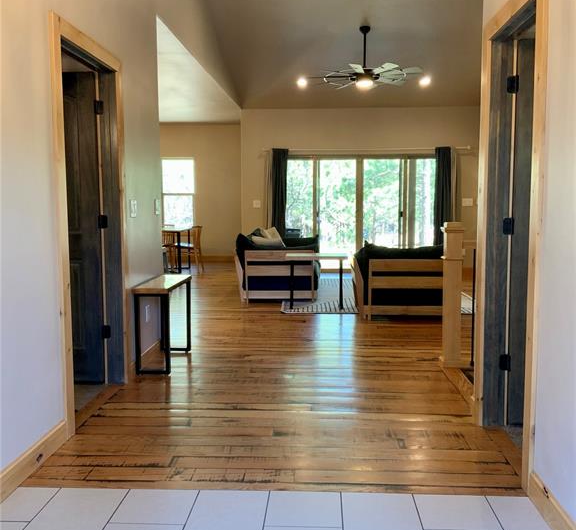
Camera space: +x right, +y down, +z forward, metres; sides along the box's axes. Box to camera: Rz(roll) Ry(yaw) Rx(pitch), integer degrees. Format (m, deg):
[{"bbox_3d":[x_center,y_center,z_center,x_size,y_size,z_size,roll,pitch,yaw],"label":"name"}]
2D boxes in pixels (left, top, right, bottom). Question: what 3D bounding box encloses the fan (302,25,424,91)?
[{"bbox_3d":[0.998,-2.667,8.283,1.520,0.780,1.520,0,6,3],"label":"fan"}]

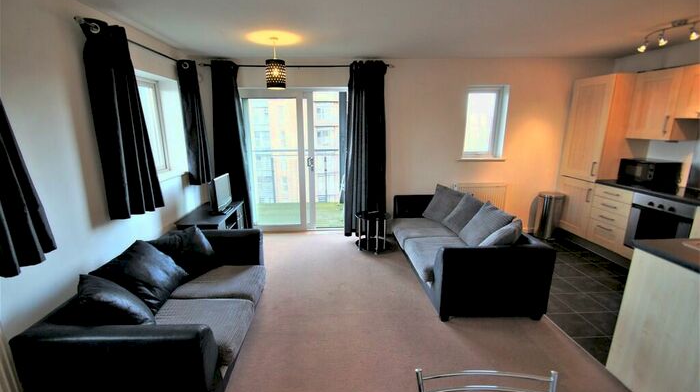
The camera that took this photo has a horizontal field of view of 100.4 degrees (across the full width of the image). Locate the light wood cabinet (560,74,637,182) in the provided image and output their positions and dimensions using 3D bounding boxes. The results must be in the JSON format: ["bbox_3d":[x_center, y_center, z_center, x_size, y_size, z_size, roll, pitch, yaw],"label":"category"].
[{"bbox_3d":[3.299,-0.834,3.712,0.580,1.250,0.600,-1,14,-3],"label":"light wood cabinet"}]

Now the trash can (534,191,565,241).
[{"bbox_3d":[2.843,0.285,4.161,0.280,0.640,0.290,0,14,0],"label":"trash can"}]

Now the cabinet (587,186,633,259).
[{"bbox_3d":[3.331,0.258,3.422,0.580,0.725,0.455,-1,14,-3],"label":"cabinet"}]

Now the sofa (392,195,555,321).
[{"bbox_3d":[1.135,0.497,3.267,0.880,0.650,1.920,-1,14,-3],"label":"sofa"}]

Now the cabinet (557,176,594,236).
[{"bbox_3d":[3.300,0.134,3.931,0.580,0.725,0.600,-1,14,-3],"label":"cabinet"}]

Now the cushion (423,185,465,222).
[{"bbox_3d":[1.168,0.135,3.558,0.150,0.480,0.500,23,4,-29],"label":"cushion"}]

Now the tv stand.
[{"bbox_3d":[-1.673,0.458,3.647,0.485,0.548,0.910,-1,14,-3],"label":"tv stand"}]

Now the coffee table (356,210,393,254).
[{"bbox_3d":[0.316,0.468,3.813,0.450,0.450,0.450,-1,14,-3],"label":"coffee table"}]

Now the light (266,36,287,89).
[{"bbox_3d":[-0.766,-1.361,3.014,0.200,0.475,0.200,-1,14,-3],"label":"light"}]

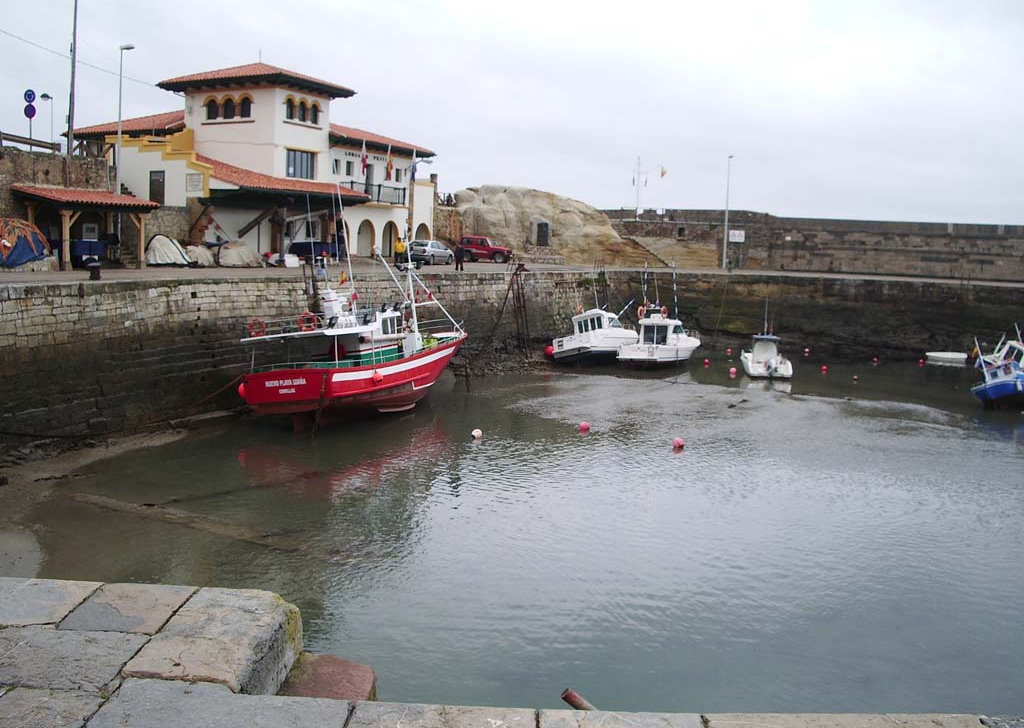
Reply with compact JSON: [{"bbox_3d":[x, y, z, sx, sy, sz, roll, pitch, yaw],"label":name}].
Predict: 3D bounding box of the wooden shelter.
[{"bbox_3d":[-17.582,-5.622,42.682,2.900,3.350,5.000,4,7,25],"label":"wooden shelter"}]

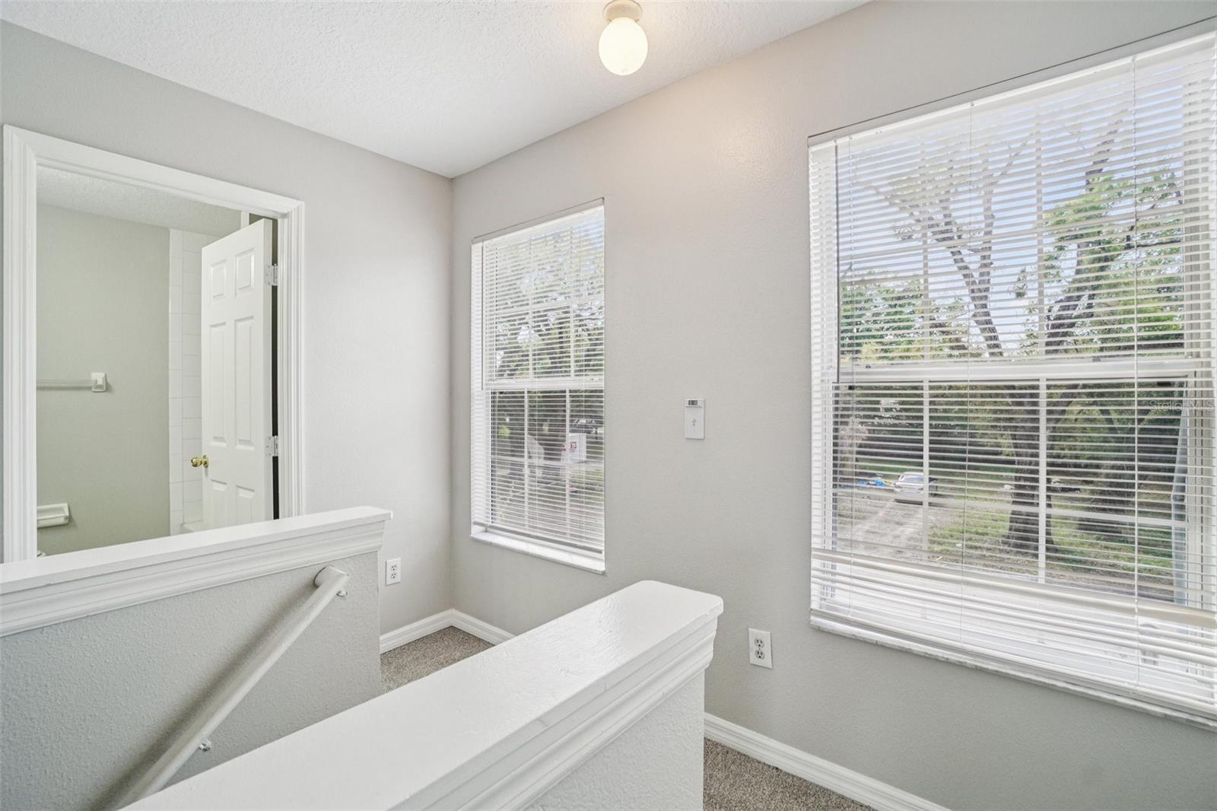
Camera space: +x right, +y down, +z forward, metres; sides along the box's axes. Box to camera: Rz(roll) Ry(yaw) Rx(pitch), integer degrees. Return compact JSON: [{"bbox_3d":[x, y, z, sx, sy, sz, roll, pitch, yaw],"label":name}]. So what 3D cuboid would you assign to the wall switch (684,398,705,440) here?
[{"bbox_3d":[0.317,0.050,1.878,0.080,0.149,0.018,0,1,37],"label":"wall switch"}]

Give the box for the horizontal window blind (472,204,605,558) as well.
[{"bbox_3d":[-0.354,-0.111,2.415,0.865,1.478,0.040,0,1,37],"label":"horizontal window blind"}]

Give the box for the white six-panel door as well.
[{"bbox_3d":[-1.798,0.194,2.451,0.720,2.025,0.040,0,0,35],"label":"white six-panel door"}]

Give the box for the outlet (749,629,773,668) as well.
[{"bbox_3d":[0.520,0.834,1.737,0.076,0.120,0.009,0,1,37],"label":"outlet"}]

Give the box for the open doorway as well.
[{"bbox_3d":[-1.668,0.164,1.958,0.140,2.110,0.851,0,1,42],"label":"open doorway"}]

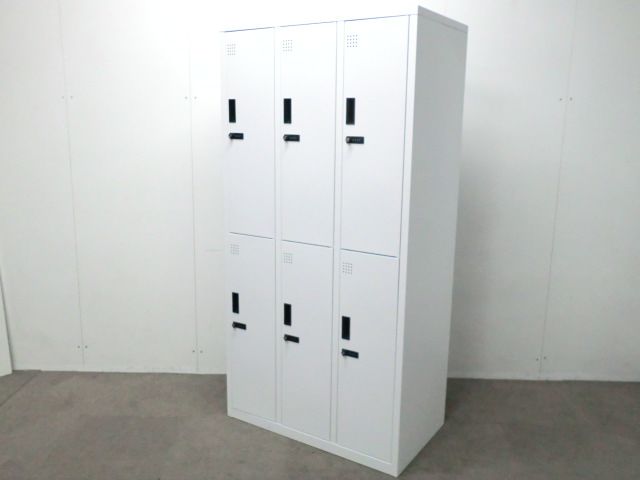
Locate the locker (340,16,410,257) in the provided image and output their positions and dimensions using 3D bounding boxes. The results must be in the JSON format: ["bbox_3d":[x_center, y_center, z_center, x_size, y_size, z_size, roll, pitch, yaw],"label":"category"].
[{"bbox_3d":[0.323,-0.409,2.388,0.272,0.862,0.480,8,14,32],"label":"locker"}]

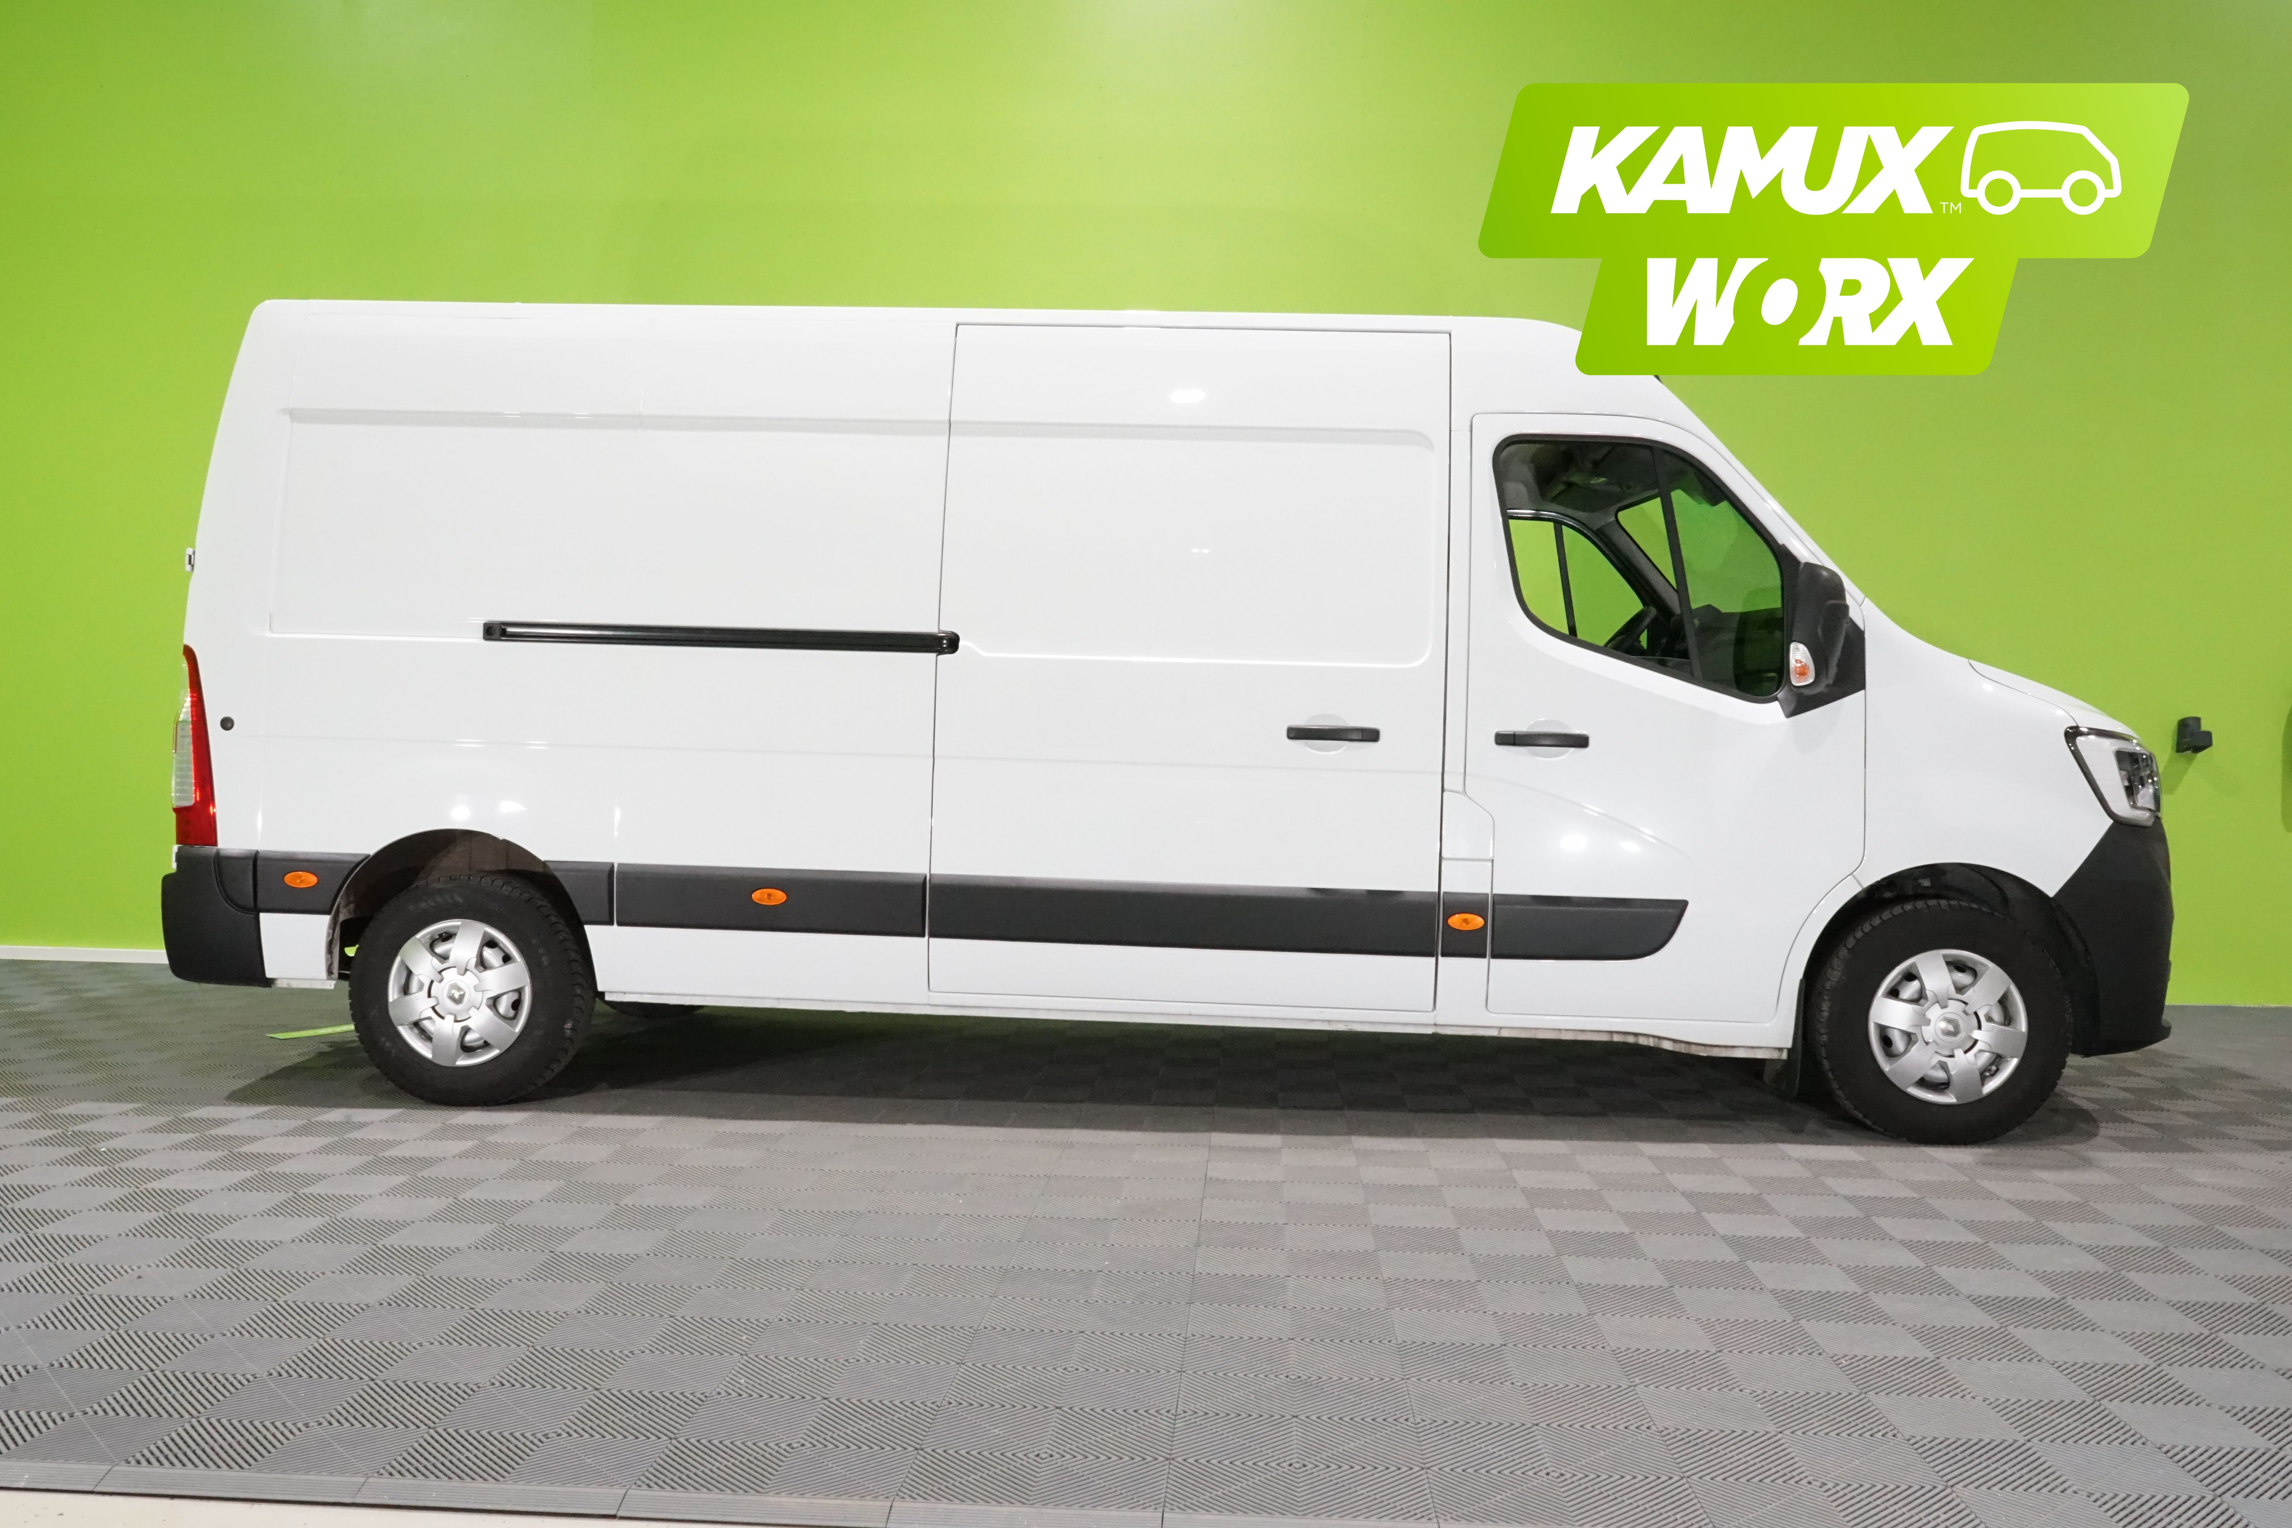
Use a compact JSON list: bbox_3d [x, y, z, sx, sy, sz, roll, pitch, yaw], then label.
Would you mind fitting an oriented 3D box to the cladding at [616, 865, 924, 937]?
[{"bbox_3d":[-1.105,0.397,5.233,0.915,0.190,0.045,1,1,4],"label":"cladding"}]

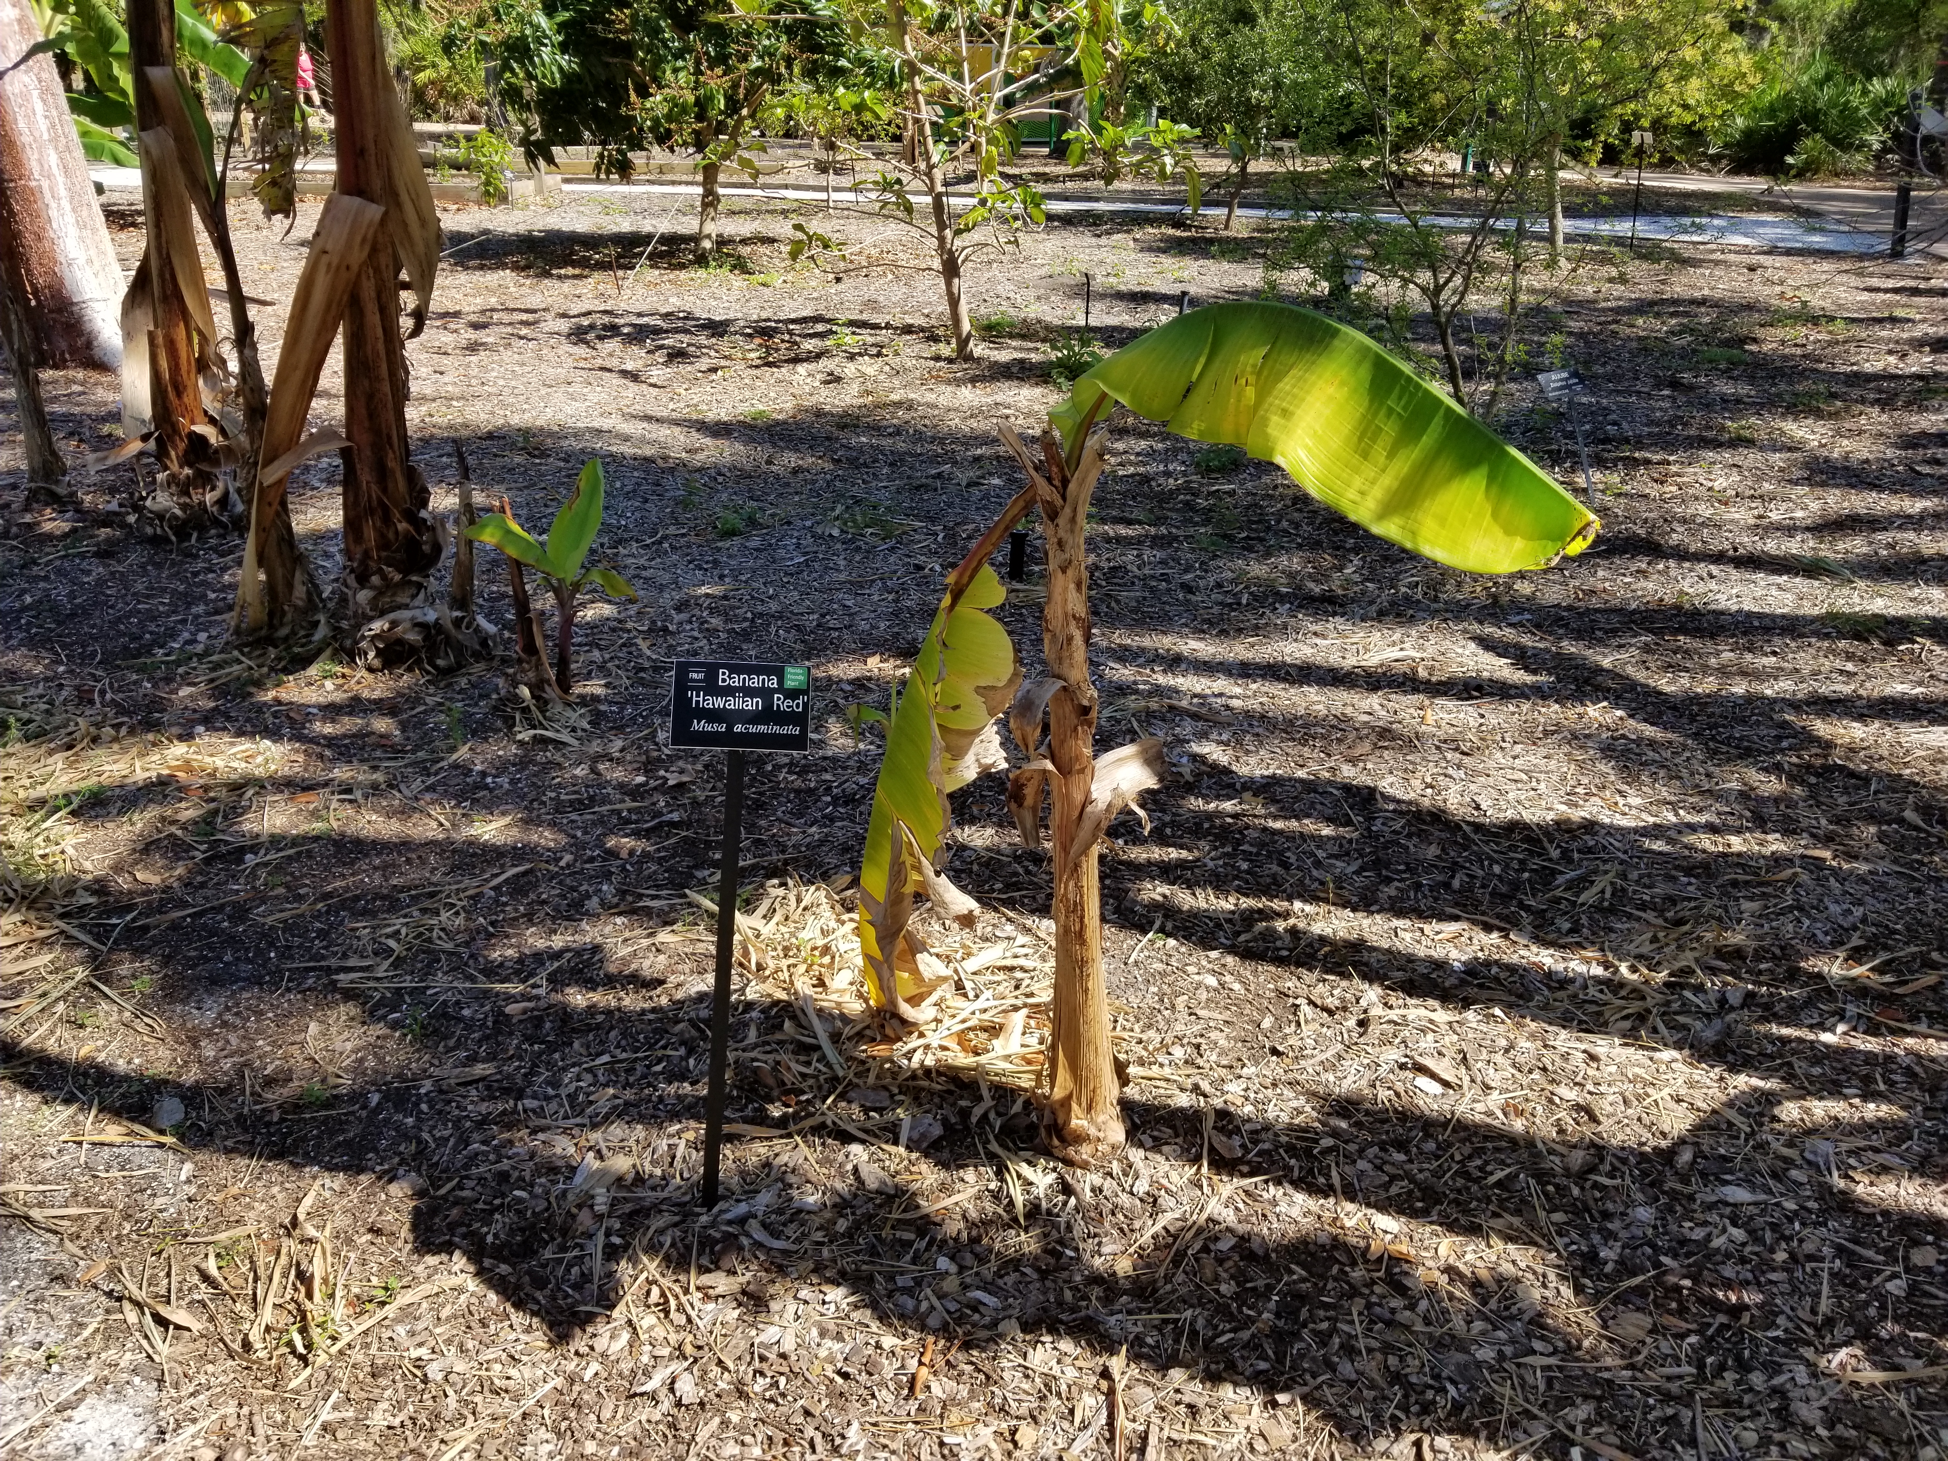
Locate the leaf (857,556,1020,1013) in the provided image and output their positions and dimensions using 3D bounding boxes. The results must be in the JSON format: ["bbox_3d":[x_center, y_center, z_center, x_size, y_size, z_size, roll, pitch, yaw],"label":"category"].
[{"bbox_3d":[-0.048,0.125,2.020,0.220,0.780,0.260,0,25,0],"label":"leaf"}]

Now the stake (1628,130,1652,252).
[{"bbox_3d":[4.850,-3.930,10.700,0.155,0.830,0.070,6,26,25],"label":"stake"}]

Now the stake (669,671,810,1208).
[{"bbox_3d":[-0.308,0.283,1.820,0.155,0.800,0.075,1,26,-13],"label":"stake"}]

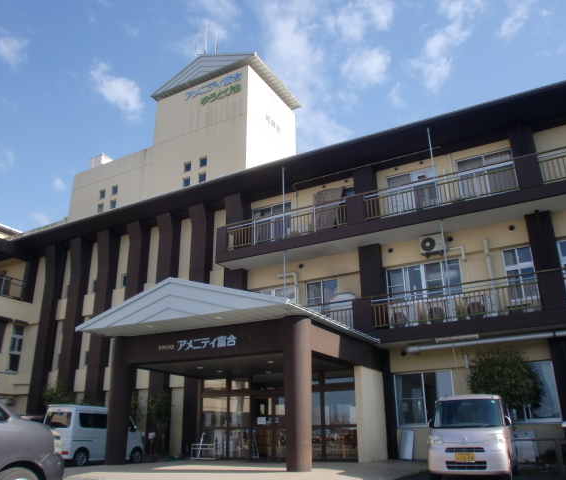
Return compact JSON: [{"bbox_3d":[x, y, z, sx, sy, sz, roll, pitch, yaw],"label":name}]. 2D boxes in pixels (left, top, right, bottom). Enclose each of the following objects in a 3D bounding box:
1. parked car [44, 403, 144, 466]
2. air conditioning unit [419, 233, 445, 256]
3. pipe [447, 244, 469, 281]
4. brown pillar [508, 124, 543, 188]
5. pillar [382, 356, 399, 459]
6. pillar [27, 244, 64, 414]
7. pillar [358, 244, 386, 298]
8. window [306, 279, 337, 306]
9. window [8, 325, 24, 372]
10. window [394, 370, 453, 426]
[{"bbox_3d":[-6.474,6.872,18.118,1.475,1.900,3.395,-12,-23,27],"label":"parked car"},{"bbox_3d":[4.988,0.183,17.131,0.790,0.590,0.310,-11,-23,26],"label":"air conditioning unit"},{"bbox_3d":[5.208,0.746,15.330,0.483,1.122,0.114,-12,-23,26],"label":"pipe"},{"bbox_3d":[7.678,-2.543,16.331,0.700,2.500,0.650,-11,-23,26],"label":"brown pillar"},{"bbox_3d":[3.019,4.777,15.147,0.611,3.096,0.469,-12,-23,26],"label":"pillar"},{"bbox_3d":[-10.525,4.584,22.735,0.682,9.159,0.738,-12,-23,26],"label":"pillar"},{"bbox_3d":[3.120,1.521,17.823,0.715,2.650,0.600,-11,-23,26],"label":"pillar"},{"bbox_3d":[1.332,2.049,17.310,1.193,1.434,0.099,-12,-23,26],"label":"window"},{"bbox_3d":[-12.089,4.899,23.416,0.114,2.002,0.525,-12,-23,26],"label":"window"},{"bbox_3d":[4.411,4.945,16.067,1.830,1.630,0.120,-11,-23,26],"label":"window"}]

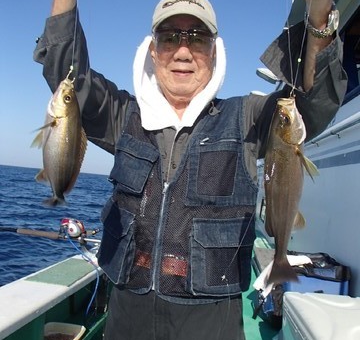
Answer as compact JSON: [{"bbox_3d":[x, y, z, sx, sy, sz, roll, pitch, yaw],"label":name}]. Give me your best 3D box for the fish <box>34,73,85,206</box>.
[{"bbox_3d":[-0.268,-0.064,0.870,0.115,0.290,0.055,6,-2,-12],"label":"fish"}]

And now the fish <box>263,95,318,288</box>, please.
[{"bbox_3d":[0.223,0.040,0.790,0.105,0.380,0.060,3,-2,-22],"label":"fish"}]

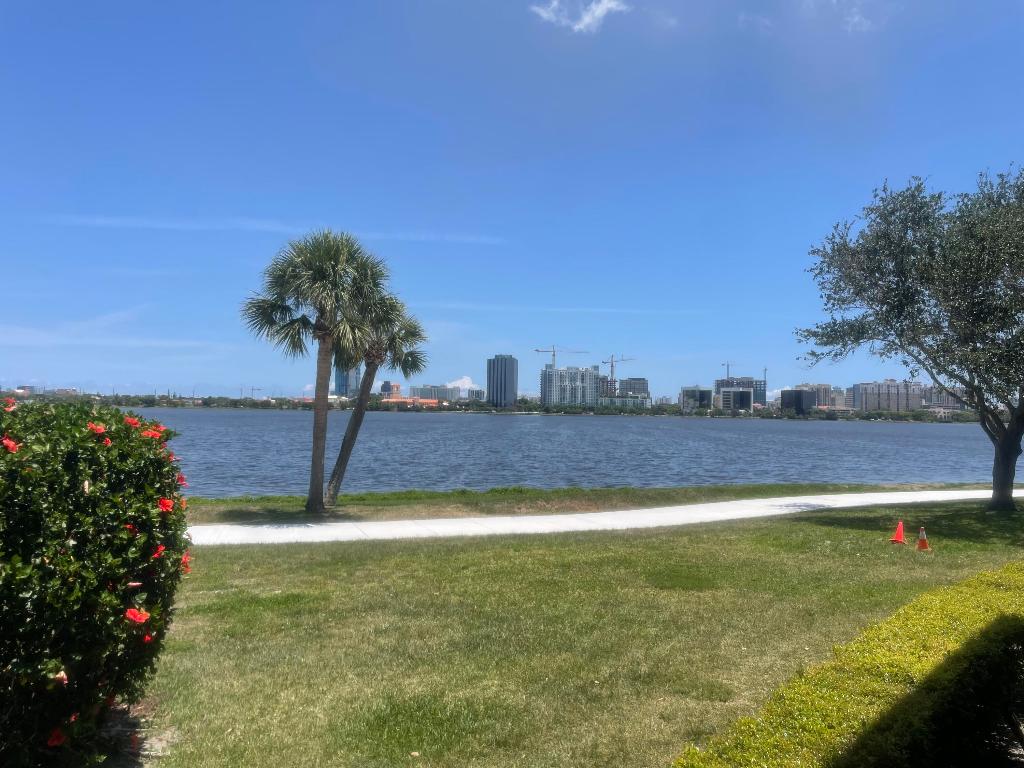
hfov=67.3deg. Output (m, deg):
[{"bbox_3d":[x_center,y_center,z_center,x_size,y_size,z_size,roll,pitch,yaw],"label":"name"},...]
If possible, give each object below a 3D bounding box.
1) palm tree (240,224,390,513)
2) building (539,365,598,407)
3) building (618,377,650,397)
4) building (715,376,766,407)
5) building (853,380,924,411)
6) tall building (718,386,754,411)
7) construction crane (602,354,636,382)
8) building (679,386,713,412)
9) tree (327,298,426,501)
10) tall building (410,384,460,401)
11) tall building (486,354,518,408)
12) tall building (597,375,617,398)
[{"bbox_3d":[-4.674,-0.272,18.200,3.350,6.700,3.350,1,-2,0],"label":"palm tree"},{"bbox_3d":[70.480,8.200,931.030,68.000,57.290,28.000,1,-2,-5],"label":"building"},{"bbox_3d":[230.952,21.681,1450.000,48.000,70.000,40.000,1,-2,-3],"label":"building"},{"bbox_3d":[344.980,19.690,1161.030,72.000,57.450,40.000,0,-2,13],"label":"building"},{"bbox_3d":[615.174,26.212,1260.000,108.000,56.000,35.000,1,-2,0],"label":"building"},{"bbox_3d":[286.020,23.360,980.640,41.000,35.720,30.000,0,-2,13],"label":"tall building"},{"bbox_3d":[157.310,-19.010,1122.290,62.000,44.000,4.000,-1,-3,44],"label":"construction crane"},{"bbox_3d":[230.919,21.220,960.000,37.000,35.000,34.000,1,-2,9],"label":"building"},{"bbox_3d":[-3.372,0.457,19.000,2.600,5.100,2.600,1,-2,0],"label":"tree"},{"bbox_3d":[-151.151,26.329,1500.000,96.000,47.000,45.000,1,-2,-3],"label":"tall building"},{"bbox_3d":[-10.890,1.460,946.260,33.500,69.900,29.000,0,-2,7],"label":"tall building"},{"bbox_3d":[137.950,16.690,1121.000,26.000,55.600,26.000,1,-2,0],"label":"tall building"}]

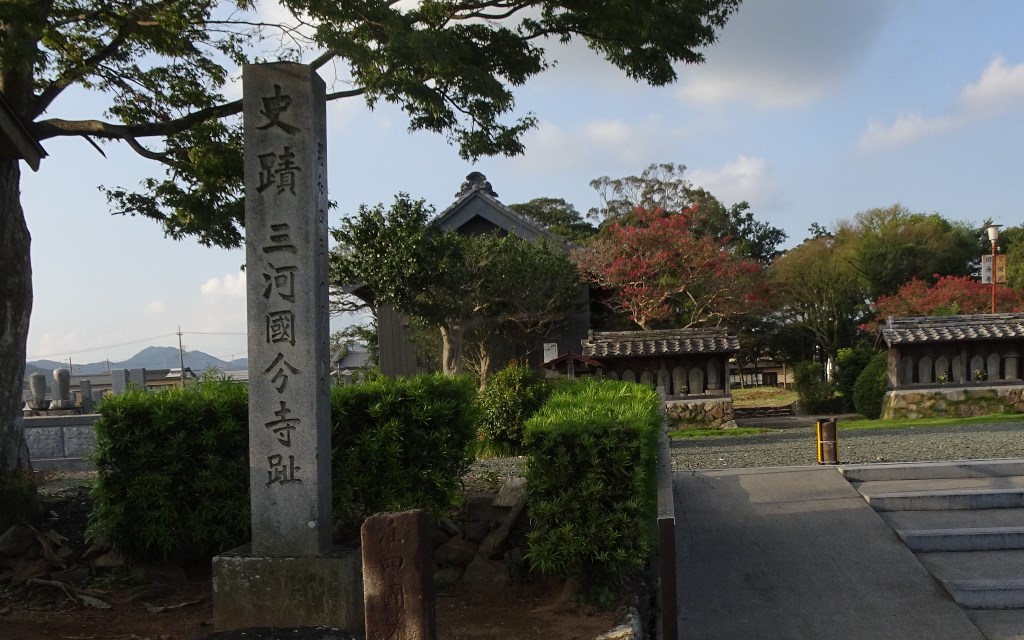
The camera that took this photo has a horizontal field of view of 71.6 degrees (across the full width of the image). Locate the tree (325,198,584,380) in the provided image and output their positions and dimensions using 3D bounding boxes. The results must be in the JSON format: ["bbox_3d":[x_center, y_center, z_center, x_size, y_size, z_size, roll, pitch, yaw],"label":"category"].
[{"bbox_3d":[-0.850,-0.030,10.700,3.750,3.700,3.400,-1,-2,-5],"label":"tree"}]

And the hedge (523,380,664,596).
[{"bbox_3d":[0.600,1.050,4.950,0.760,1.300,1.450,-2,-2,12],"label":"hedge"}]

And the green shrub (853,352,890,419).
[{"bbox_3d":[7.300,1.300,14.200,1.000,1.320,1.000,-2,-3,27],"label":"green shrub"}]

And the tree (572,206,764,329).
[{"bbox_3d":[3.420,-0.180,15.500,4.200,4.500,4.000,-2,-2,12],"label":"tree"}]

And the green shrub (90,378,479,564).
[{"bbox_3d":[-1.520,1.030,5.150,2.450,1.220,0.850,-1,-2,0],"label":"green shrub"}]

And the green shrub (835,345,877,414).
[{"bbox_3d":[8.050,1.330,16.500,1.100,1.550,1.050,-2,-3,26],"label":"green shrub"}]

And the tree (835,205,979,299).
[{"bbox_3d":[16.670,-0.930,30.000,6.100,7.700,6.000,-3,-3,29],"label":"tree"}]

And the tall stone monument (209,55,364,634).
[{"bbox_3d":[-1.030,0.080,3.430,0.610,2.580,0.580,-1,-1,-2],"label":"tall stone monument"}]

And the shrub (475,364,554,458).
[{"bbox_3d":[0.030,1.100,8.800,1.000,1.160,0.950,-1,-2,0],"label":"shrub"}]

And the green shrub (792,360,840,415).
[{"bbox_3d":[6.950,1.520,16.200,1.100,1.220,1.050,-2,-2,23],"label":"green shrub"}]

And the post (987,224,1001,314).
[{"bbox_3d":[12.550,-0.150,18.500,0.370,4.600,0.370,-3,-3,34],"label":"post"}]

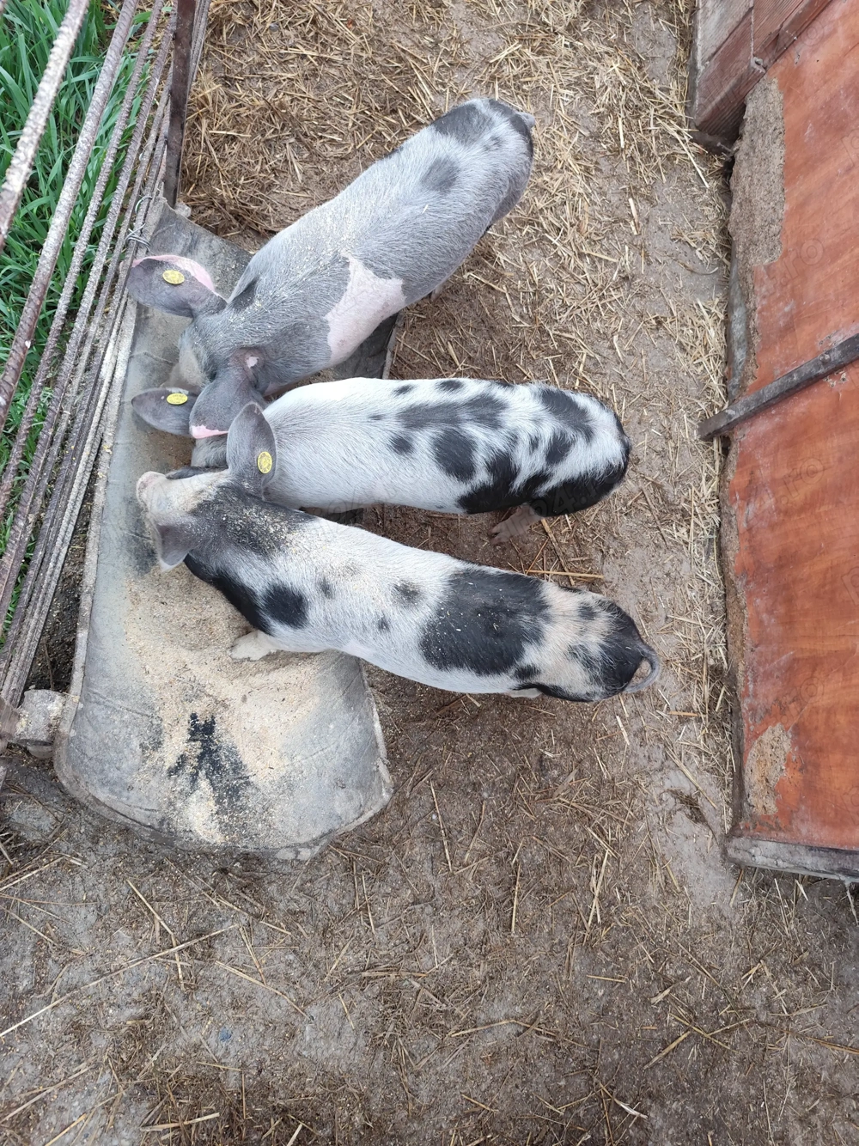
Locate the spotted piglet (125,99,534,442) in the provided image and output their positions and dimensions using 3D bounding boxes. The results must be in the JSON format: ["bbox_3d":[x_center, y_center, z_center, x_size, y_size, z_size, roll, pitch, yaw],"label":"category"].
[{"bbox_3d":[-0.128,-0.575,1.411,0.270,0.380,0.880,44,65,-4],"label":"spotted piglet"}]

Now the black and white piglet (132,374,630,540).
[{"bbox_3d":[-0.051,-0.203,1.332,0.820,0.380,0.250,-3,76,-21],"label":"black and white piglet"}]

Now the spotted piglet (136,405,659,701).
[{"bbox_3d":[-0.052,0.038,1.256,0.830,0.370,0.250,18,69,-15],"label":"spotted piglet"}]

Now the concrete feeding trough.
[{"bbox_3d":[-0.305,-0.080,1.297,0.510,0.210,1.030,7,72,-18],"label":"concrete feeding trough"}]

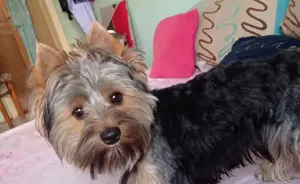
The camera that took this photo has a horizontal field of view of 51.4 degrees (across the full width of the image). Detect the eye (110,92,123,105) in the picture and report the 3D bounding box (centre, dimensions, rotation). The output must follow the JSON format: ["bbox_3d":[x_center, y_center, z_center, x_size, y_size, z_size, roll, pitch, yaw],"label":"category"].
[{"bbox_3d":[-0.042,0.008,0.393,0.014,0.014,0.011,-23,11,-13],"label":"eye"}]

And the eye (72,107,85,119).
[{"bbox_3d":[-0.089,0.025,0.388,0.014,0.014,0.011,-21,10,-6],"label":"eye"}]

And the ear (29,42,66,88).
[{"bbox_3d":[-0.140,-0.036,0.425,0.047,0.054,0.025,-20,10,-1],"label":"ear"}]

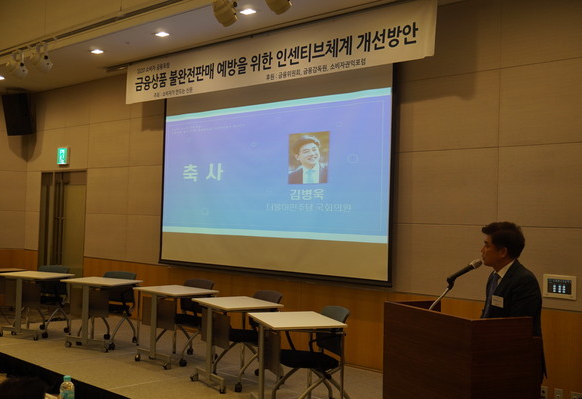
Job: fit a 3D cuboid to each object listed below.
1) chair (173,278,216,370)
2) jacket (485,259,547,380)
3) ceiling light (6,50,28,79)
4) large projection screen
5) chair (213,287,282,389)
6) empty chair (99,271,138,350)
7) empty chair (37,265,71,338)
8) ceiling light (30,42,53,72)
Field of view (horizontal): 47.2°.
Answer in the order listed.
[{"bbox_3d":[-1.085,1.256,6.933,0.560,0.815,0.540,0,-2,43],"label":"chair"},{"bbox_3d":[1.332,0.709,3.970,0.330,0.710,0.500,2,-1,-14],"label":"jacket"},{"bbox_3d":[-3.461,-1.702,8.399,0.260,0.330,0.240,2,-2,-39],"label":"ceiling light"},{"bbox_3d":[-0.350,-0.378,7.533,3.520,2.394,0.050,0,-2,41],"label":"large projection screen"},{"bbox_3d":[-0.370,1.249,5.995,0.540,0.815,0.560,2,-2,-32],"label":"chair"},{"bbox_3d":[-2.078,1.252,7.644,0.560,0.815,0.540,1,-2,24],"label":"empty chair"},{"bbox_3d":[-3.037,1.244,8.186,0.560,0.815,0.540,1,-1,23],"label":"empty chair"},{"bbox_3d":[-2.994,-1.704,7.993,0.260,0.330,0.240,2,-2,-39],"label":"ceiling light"}]

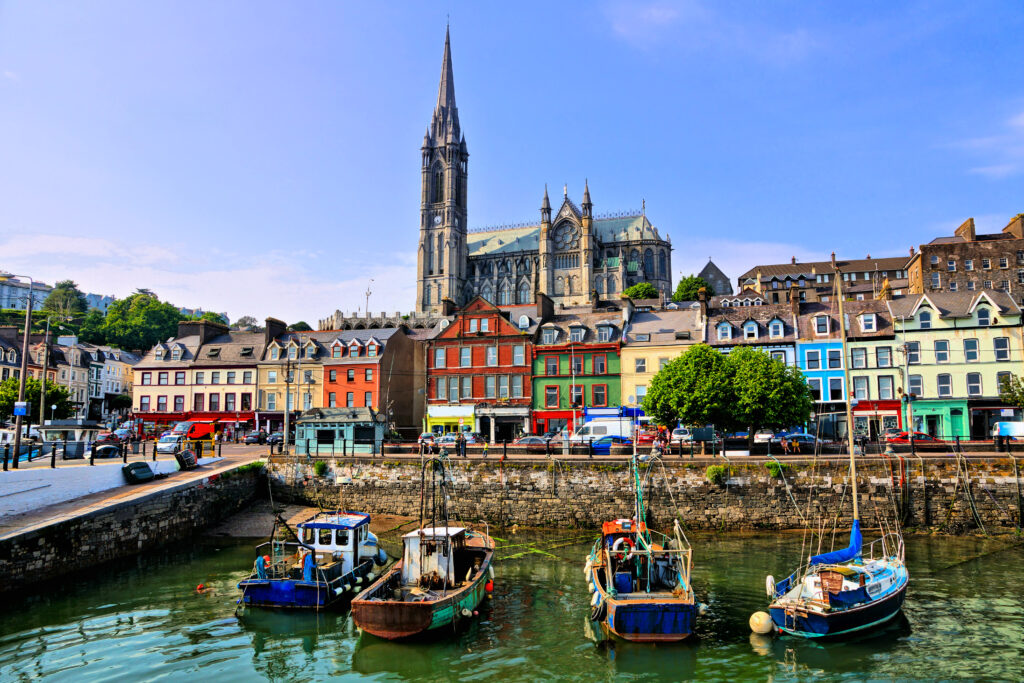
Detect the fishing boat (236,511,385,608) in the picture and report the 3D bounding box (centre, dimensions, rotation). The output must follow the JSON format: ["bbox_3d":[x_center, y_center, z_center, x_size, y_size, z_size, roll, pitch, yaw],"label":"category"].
[{"bbox_3d":[-7.750,9.053,29.535,3.500,3.150,7.500,-2,-8,12],"label":"fishing boat"}]

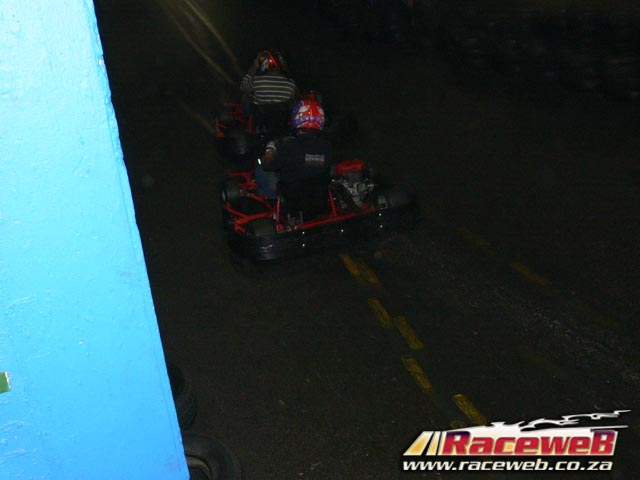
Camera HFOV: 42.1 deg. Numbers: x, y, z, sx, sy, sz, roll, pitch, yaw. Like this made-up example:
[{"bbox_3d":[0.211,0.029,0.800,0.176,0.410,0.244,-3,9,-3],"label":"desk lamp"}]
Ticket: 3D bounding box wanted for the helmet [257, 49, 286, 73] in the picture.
[{"bbox_3d":[-0.474,-1.713,7.963,0.250,0.260,0.310,-10,27,-10],"label":"helmet"}]

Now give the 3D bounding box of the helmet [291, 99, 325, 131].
[{"bbox_3d":[-0.087,-0.911,6.063,0.250,0.260,0.310,-14,28,-17],"label":"helmet"}]

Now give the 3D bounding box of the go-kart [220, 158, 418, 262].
[{"bbox_3d":[-0.135,-0.539,6.888,1.400,0.600,1.820,-14,28,-17],"label":"go-kart"}]

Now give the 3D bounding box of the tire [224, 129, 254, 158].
[{"bbox_3d":[-0.797,-0.918,8.122,0.190,0.280,0.280,-10,27,-10],"label":"tire"}]

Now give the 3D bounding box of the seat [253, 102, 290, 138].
[{"bbox_3d":[-0.488,-1.228,8.352,0.400,0.480,0.500,-10,27,-10],"label":"seat"}]

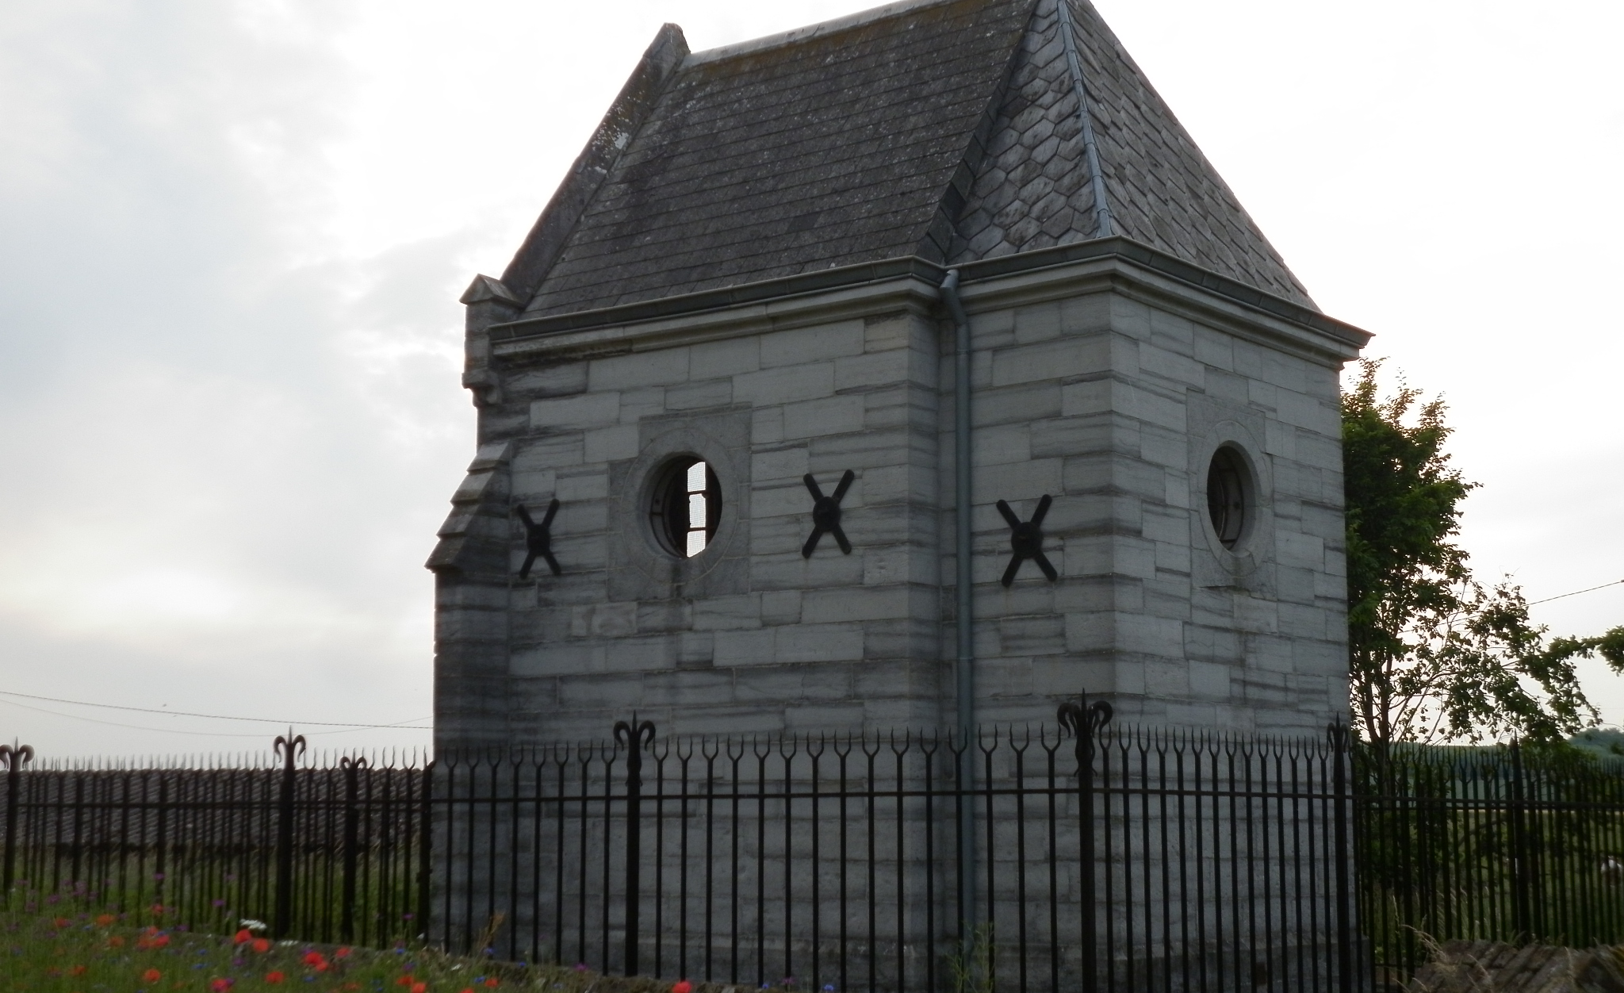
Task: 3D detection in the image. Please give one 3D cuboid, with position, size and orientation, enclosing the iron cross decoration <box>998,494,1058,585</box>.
[{"bbox_3d":[1.166,0.242,12.823,0.379,0.467,0.070,-6,-10,37],"label":"iron cross decoration"}]

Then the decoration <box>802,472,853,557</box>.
[{"bbox_3d":[0.083,0.095,13.306,0.369,0.464,0.070,-6,-10,37],"label":"decoration"}]

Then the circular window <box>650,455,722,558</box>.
[{"bbox_3d":[-0.739,0.064,14.100,0.640,0.640,0.140,-6,-10,37],"label":"circular window"}]

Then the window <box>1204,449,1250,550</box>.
[{"bbox_3d":[2.394,0.018,13.713,0.140,0.640,0.640,-6,-10,37],"label":"window"}]

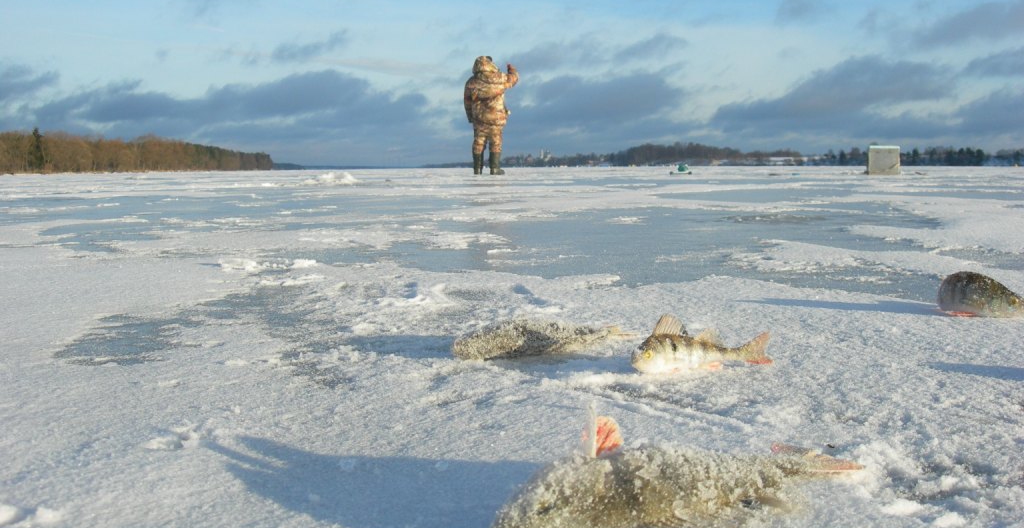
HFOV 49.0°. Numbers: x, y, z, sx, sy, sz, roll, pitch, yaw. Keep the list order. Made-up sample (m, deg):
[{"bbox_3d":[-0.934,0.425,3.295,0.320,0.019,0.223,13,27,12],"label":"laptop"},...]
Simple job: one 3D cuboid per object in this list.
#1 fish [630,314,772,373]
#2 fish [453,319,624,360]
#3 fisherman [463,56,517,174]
[{"bbox_3d":[0.132,0.054,0.780,0.100,0.038,0.027,-1,5,-10],"label":"fish"},{"bbox_3d":[0.026,0.053,0.867,0.163,0.027,0.042,-3,6,-32],"label":"fish"},{"bbox_3d":[-0.308,-2.233,16.900,0.680,1.790,0.500,3,6,33],"label":"fisherman"}]

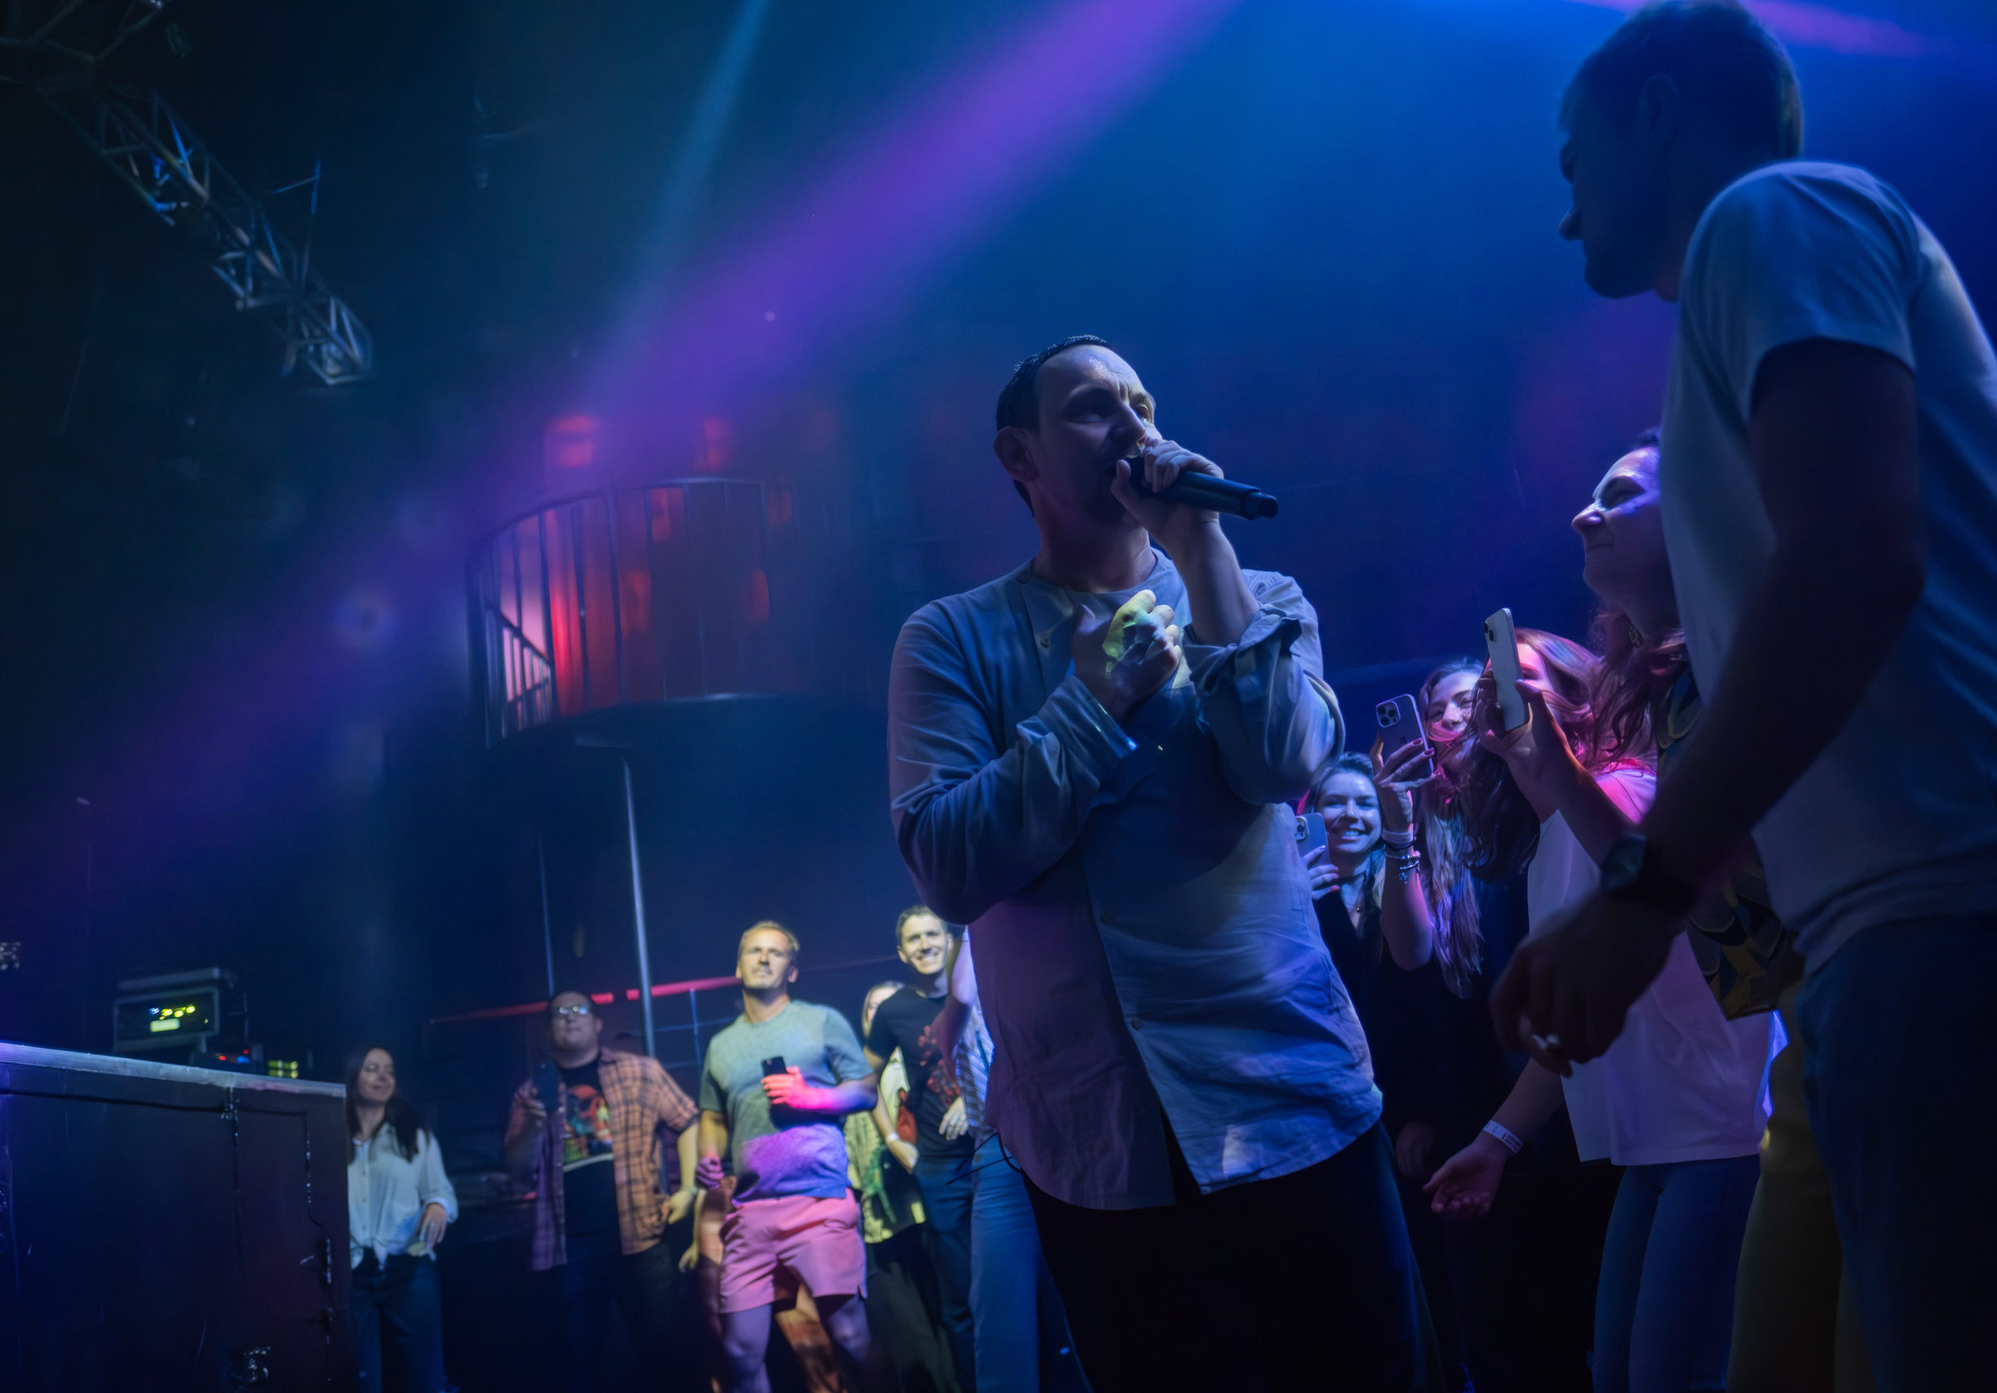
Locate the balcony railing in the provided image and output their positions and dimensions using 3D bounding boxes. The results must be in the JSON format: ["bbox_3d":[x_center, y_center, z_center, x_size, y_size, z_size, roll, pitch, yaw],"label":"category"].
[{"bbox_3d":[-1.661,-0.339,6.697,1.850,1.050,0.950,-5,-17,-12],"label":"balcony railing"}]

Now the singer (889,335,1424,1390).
[{"bbox_3d":[0.189,0.408,1.346,0.540,1.780,0.460,-9,-17,1],"label":"singer"}]

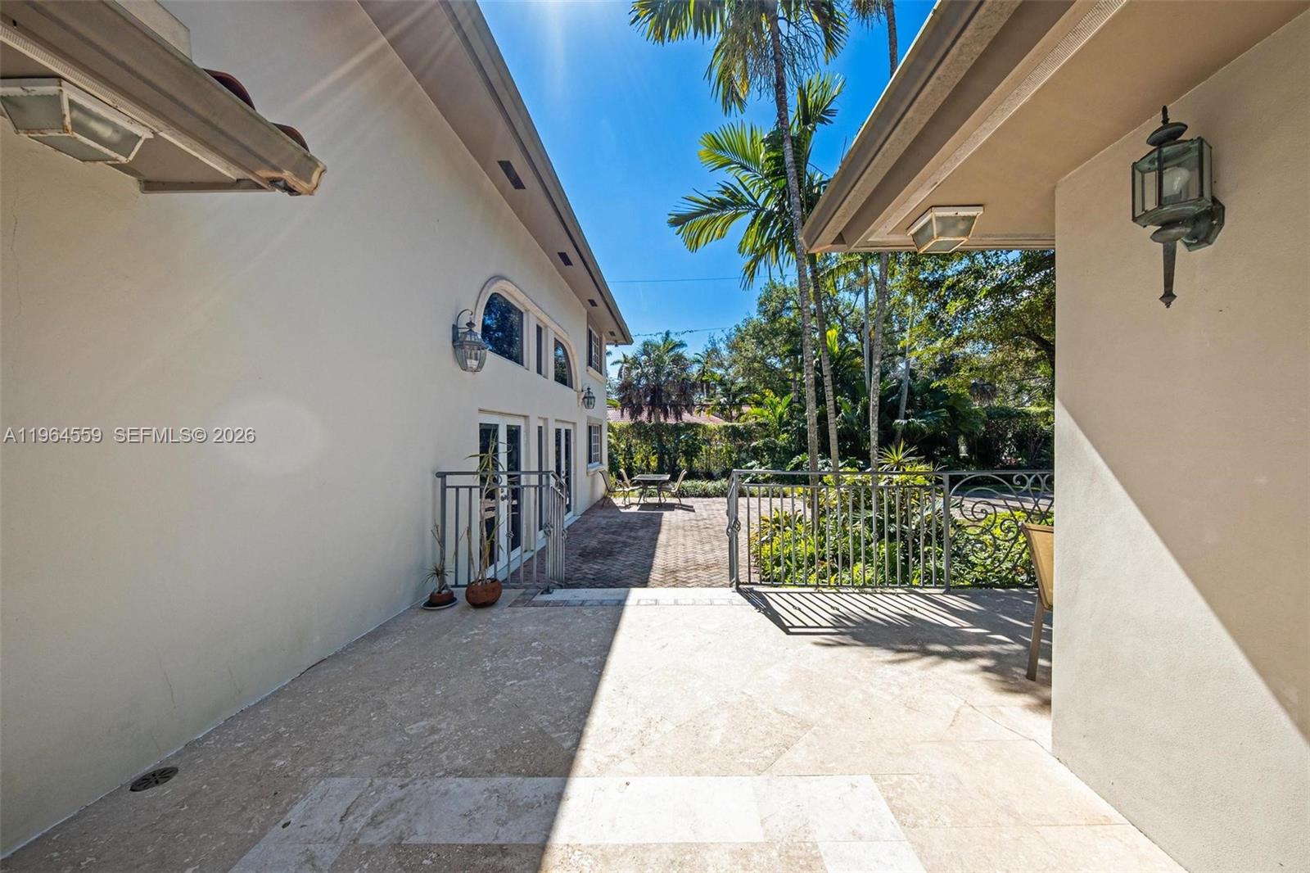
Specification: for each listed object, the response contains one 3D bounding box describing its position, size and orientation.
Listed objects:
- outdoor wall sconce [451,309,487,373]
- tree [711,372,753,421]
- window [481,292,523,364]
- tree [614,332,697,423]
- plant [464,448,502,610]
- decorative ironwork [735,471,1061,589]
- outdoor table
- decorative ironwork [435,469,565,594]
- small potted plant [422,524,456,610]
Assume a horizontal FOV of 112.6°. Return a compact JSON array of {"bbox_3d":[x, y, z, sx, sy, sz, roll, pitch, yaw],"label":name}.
[{"bbox_3d":[-1.860,-0.960,4.360,0.330,0.610,0.270,0,0,3],"label":"outdoor wall sconce"},{"bbox_3d":[4.250,-0.800,24.000,2.400,5.300,2.400,0,0,0],"label":"tree"},{"bbox_3d":[-1.980,-1.470,5.800,0.120,0.870,1.520,0,0,3],"label":"window"},{"bbox_3d":[0.080,-1.950,24.000,4.400,7.500,4.400,0,0,0],"label":"tree"},{"bbox_3d":[-1.460,0.735,3.740,0.350,1.370,0.350,0,0,0],"label":"plant"},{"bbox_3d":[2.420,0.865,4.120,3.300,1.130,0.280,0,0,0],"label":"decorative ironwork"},{"bbox_3d":[-0.050,1.510,12.350,0.970,0.720,1.380,0,0,3],"label":"outdoor table"},{"bbox_3d":[-1.470,0.910,4.270,1.100,1.190,0.580,0,0,0],"label":"decorative ironwork"},{"bbox_3d":[-1.855,1.080,3.750,0.290,0.670,0.290,0,0,0],"label":"small potted plant"}]

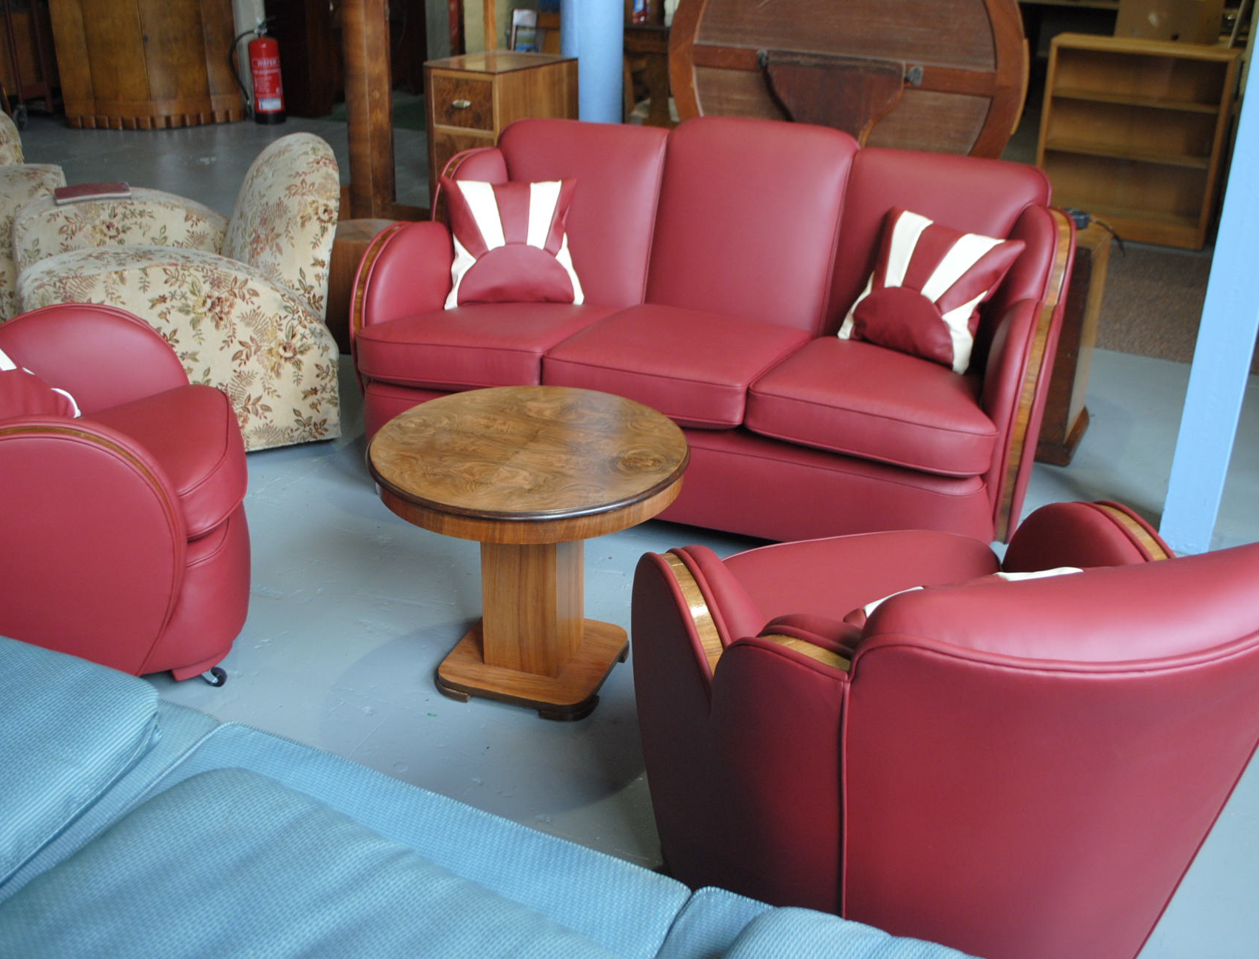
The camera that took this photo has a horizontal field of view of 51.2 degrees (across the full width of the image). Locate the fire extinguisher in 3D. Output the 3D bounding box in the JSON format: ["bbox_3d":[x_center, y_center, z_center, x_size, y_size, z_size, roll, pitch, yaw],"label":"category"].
[{"bbox_3d":[-2.258,-2.532,8.162,0.191,0.602,0.191,-5,25,-14],"label":"fire extinguisher"}]

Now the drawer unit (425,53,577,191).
[{"bbox_3d":[-0.529,-1.333,5.497,0.376,0.783,0.536,15,28,28],"label":"drawer unit"}]

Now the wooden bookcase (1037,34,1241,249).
[{"bbox_3d":[2.315,-1.554,6.065,0.784,0.836,0.261,14,27,26],"label":"wooden bookcase"}]

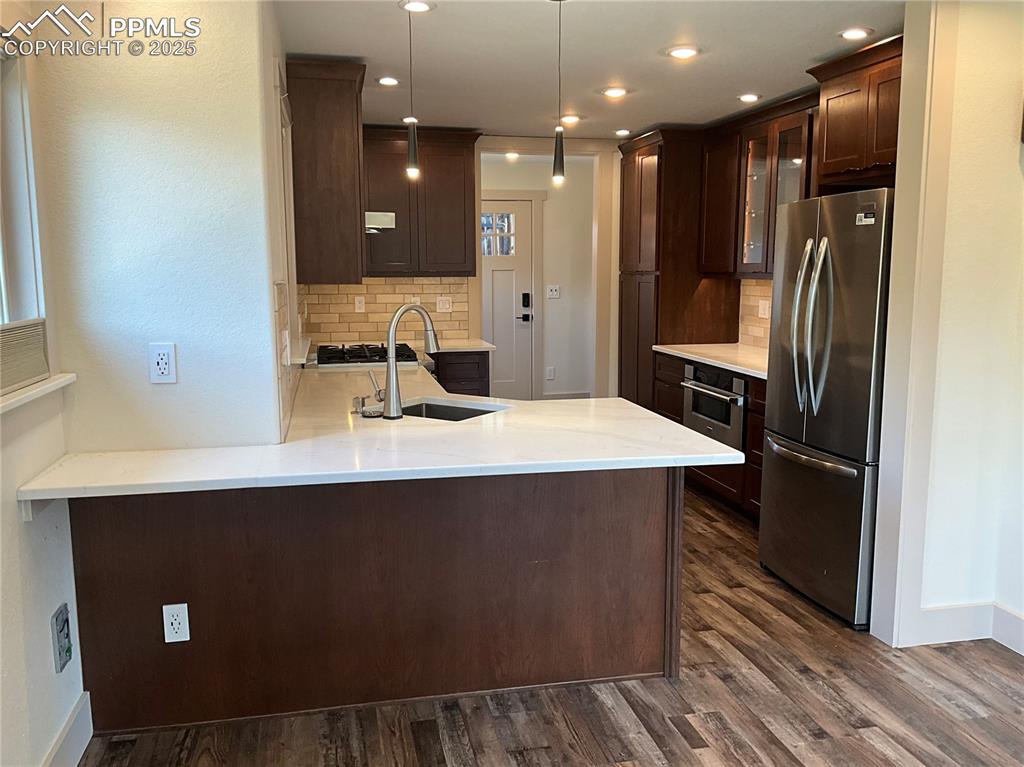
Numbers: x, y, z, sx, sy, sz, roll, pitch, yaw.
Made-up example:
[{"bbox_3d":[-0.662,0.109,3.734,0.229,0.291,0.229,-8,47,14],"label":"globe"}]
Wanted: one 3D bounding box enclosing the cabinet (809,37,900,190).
[{"bbox_3d":[1.714,-1.117,3.595,0.600,0.500,0.790,-2,8,-12],"label":"cabinet"}]

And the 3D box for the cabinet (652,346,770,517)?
[{"bbox_3d":[1.455,0.322,5.141,0.617,0.889,1.706,-2,8,-12],"label":"cabinet"}]

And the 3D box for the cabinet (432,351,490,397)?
[{"bbox_3d":[-0.425,0.195,6.072,0.431,0.889,0.592,-2,8,-12],"label":"cabinet"}]

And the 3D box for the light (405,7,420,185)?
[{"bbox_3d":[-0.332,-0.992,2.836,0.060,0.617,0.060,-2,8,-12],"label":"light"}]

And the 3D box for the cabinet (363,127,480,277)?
[{"bbox_3d":[-0.638,-1.209,5.853,0.790,0.955,0.375,-2,8,-12],"label":"cabinet"}]

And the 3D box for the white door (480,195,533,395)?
[{"bbox_3d":[-0.250,-0.673,8.017,0.914,2.030,0.045,-2,8,-12],"label":"white door"}]

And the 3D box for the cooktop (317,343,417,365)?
[{"bbox_3d":[-0.867,-0.170,5.124,0.582,0.065,0.763,-2,8,-12],"label":"cooktop"}]

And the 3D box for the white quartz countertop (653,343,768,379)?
[{"bbox_3d":[1.445,-0.133,5.071,0.637,0.030,1.716,-2,8,-12],"label":"white quartz countertop"}]

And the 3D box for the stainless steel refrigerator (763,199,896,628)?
[{"bbox_3d":[1.635,0.074,3.794,0.743,1.749,0.763,-2,8,-12],"label":"stainless steel refrigerator"}]

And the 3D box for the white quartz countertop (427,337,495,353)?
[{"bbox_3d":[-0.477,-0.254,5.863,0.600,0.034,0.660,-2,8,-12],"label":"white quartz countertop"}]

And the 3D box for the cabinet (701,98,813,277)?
[{"bbox_3d":[1.539,-1.083,4.910,0.390,0.930,1.340,-2,8,-12],"label":"cabinet"}]

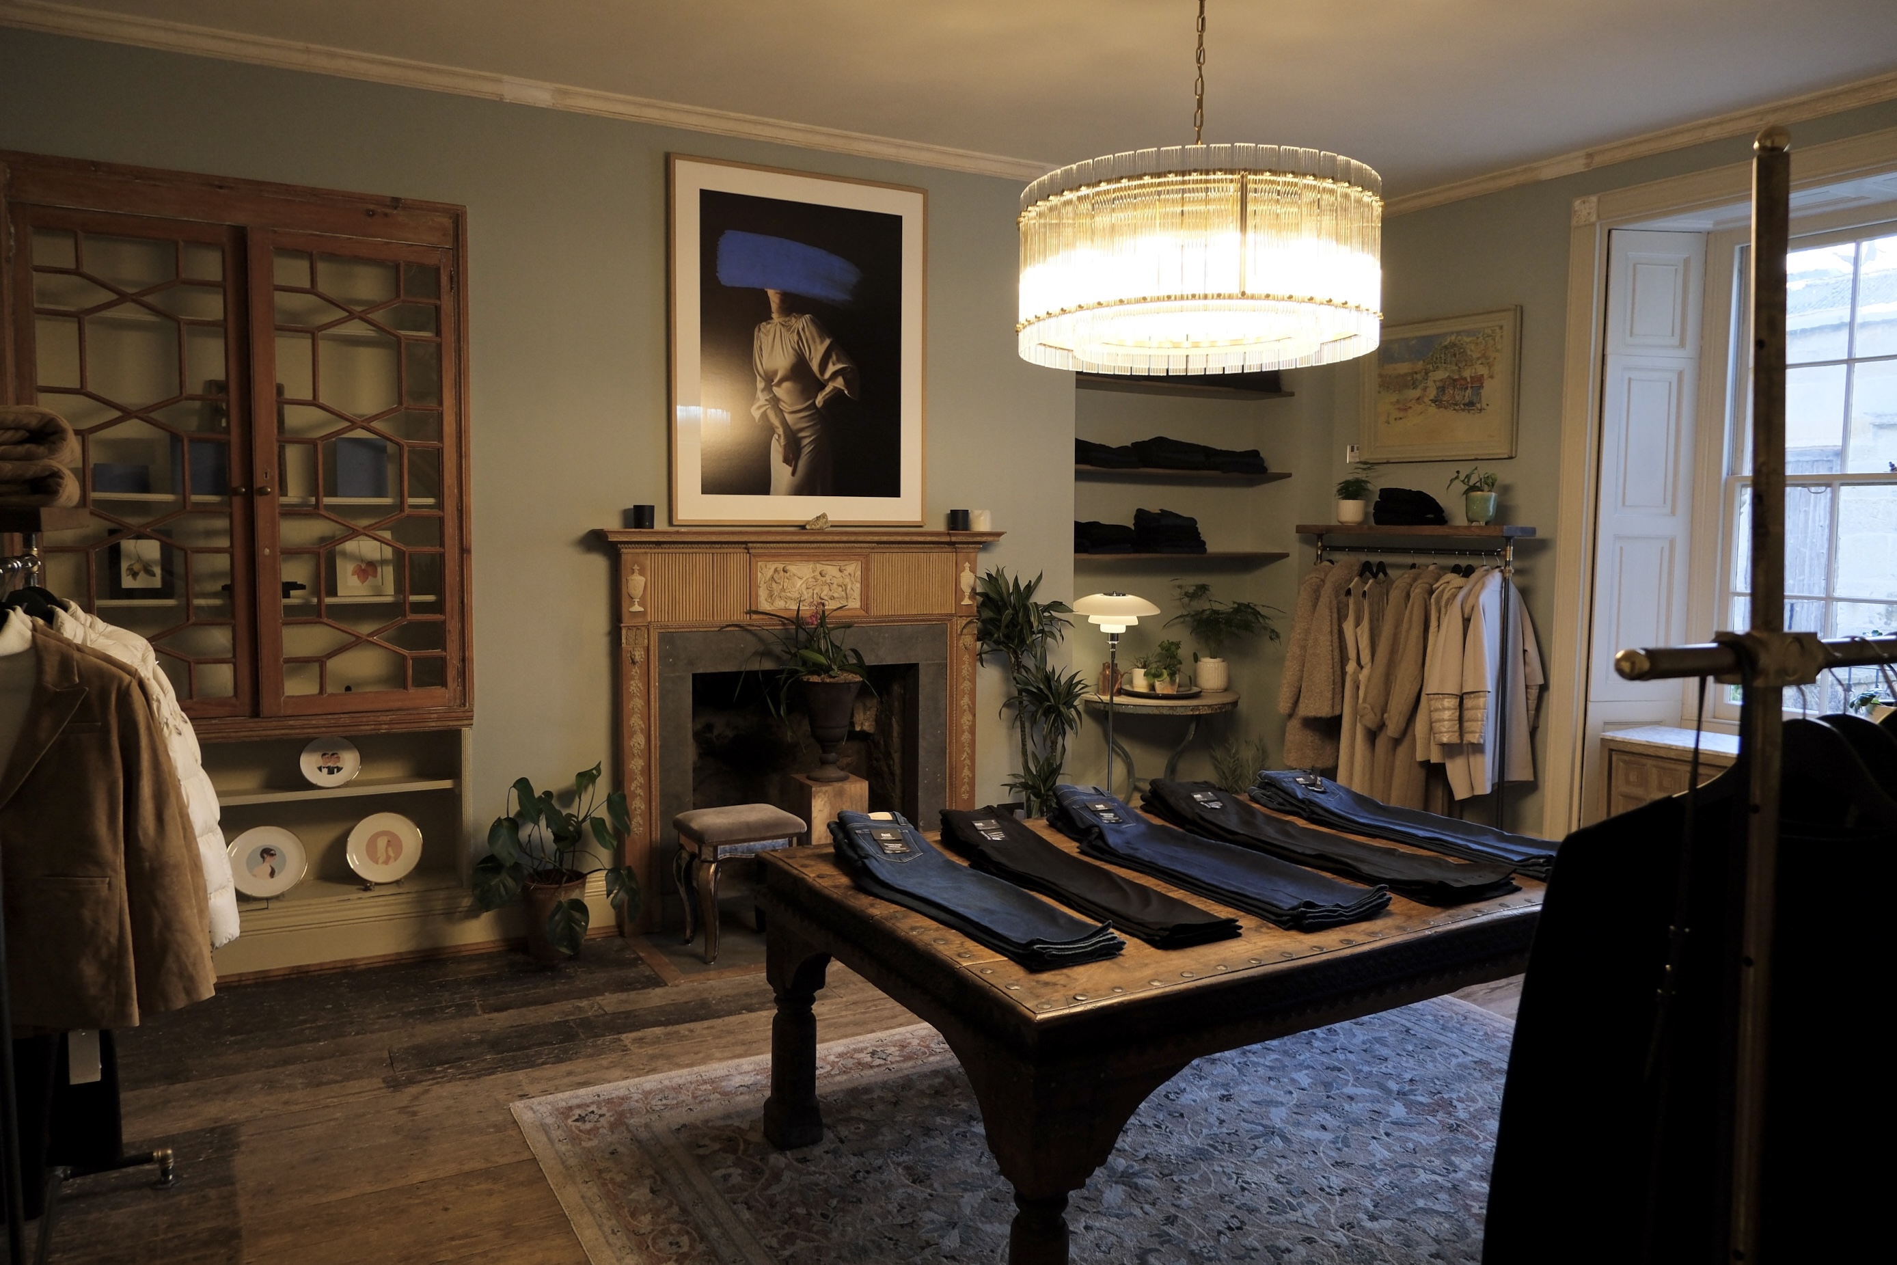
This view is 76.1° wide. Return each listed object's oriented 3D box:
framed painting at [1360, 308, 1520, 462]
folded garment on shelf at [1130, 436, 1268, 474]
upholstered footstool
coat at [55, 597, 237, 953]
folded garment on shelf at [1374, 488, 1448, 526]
[{"bbox_3d":[2.200,-1.089,5.473,0.045,0.630,0.755,-3,6,-37],"label":"framed painting"},{"bbox_3d":[1.243,-0.866,5.938,0.632,0.143,0.276,-2,5,-25],"label":"folded garment on shelf"},{"bbox_3d":[-0.763,0.910,4.457,0.420,0.480,0.330,-2,5,-26],"label":"upholstered footstool"},{"bbox_3d":[-1.889,0.323,2.576,0.630,0.780,0.220,-2,5,-26],"label":"coat"},{"bbox_3d":[2.140,-0.576,5.611,0.237,0.163,0.247,-3,5,-34],"label":"folded garment on shelf"}]

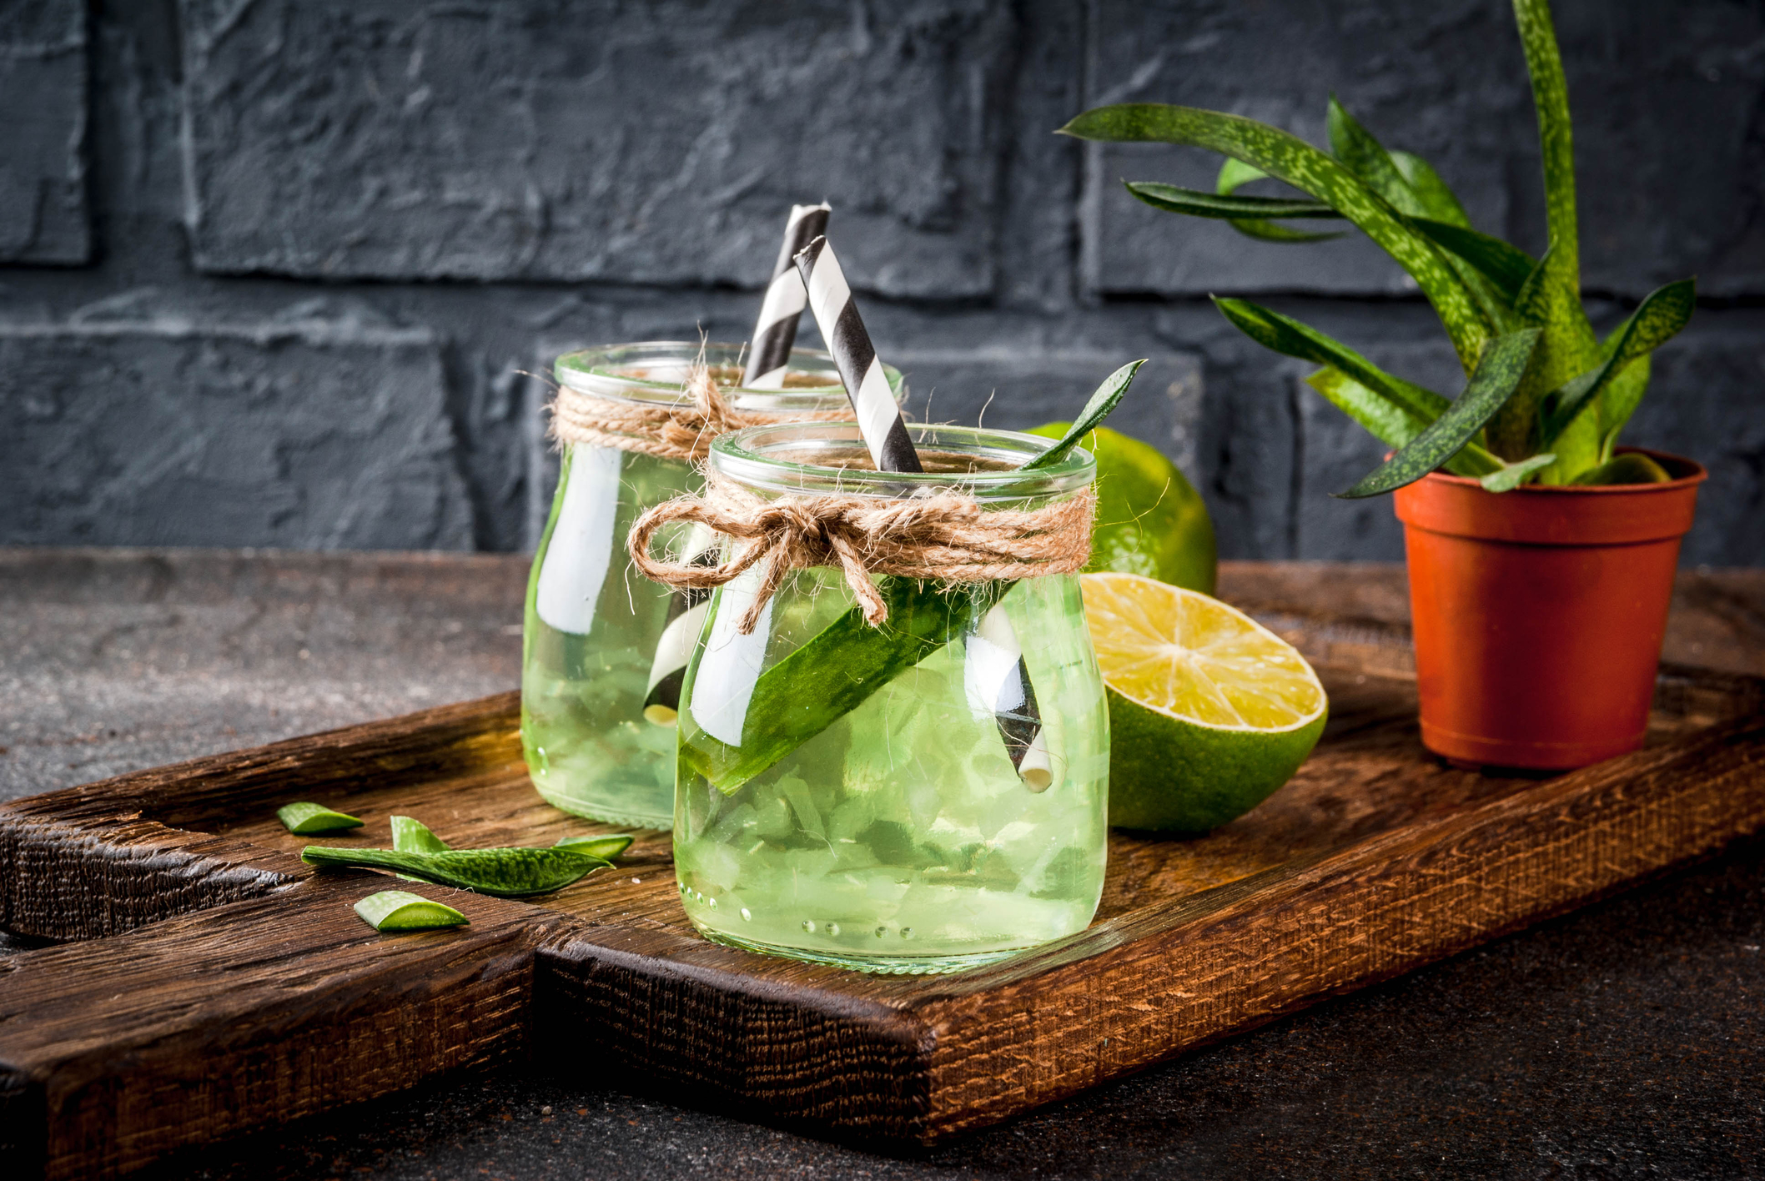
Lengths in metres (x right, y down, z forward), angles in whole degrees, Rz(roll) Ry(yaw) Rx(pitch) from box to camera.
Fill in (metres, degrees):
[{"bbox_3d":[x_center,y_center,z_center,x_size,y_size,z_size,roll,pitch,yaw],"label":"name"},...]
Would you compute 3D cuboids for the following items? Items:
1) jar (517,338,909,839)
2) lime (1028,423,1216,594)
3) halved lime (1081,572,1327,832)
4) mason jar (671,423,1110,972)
[{"bbox_3d":[-0.027,-0.001,0.888,0.068,0.075,0.068,2,10,0],"label":"jar"},{"bbox_3d":[0.035,-0.004,0.968,0.057,0.056,0.057,2,10,0],"label":"lime"},{"bbox_3d":[0.045,0.024,0.883,0.053,0.031,0.053,35,26,29],"label":"halved lime"},{"bbox_3d":[0.002,0.015,0.801,0.068,0.075,0.068,2,10,0],"label":"mason jar"}]

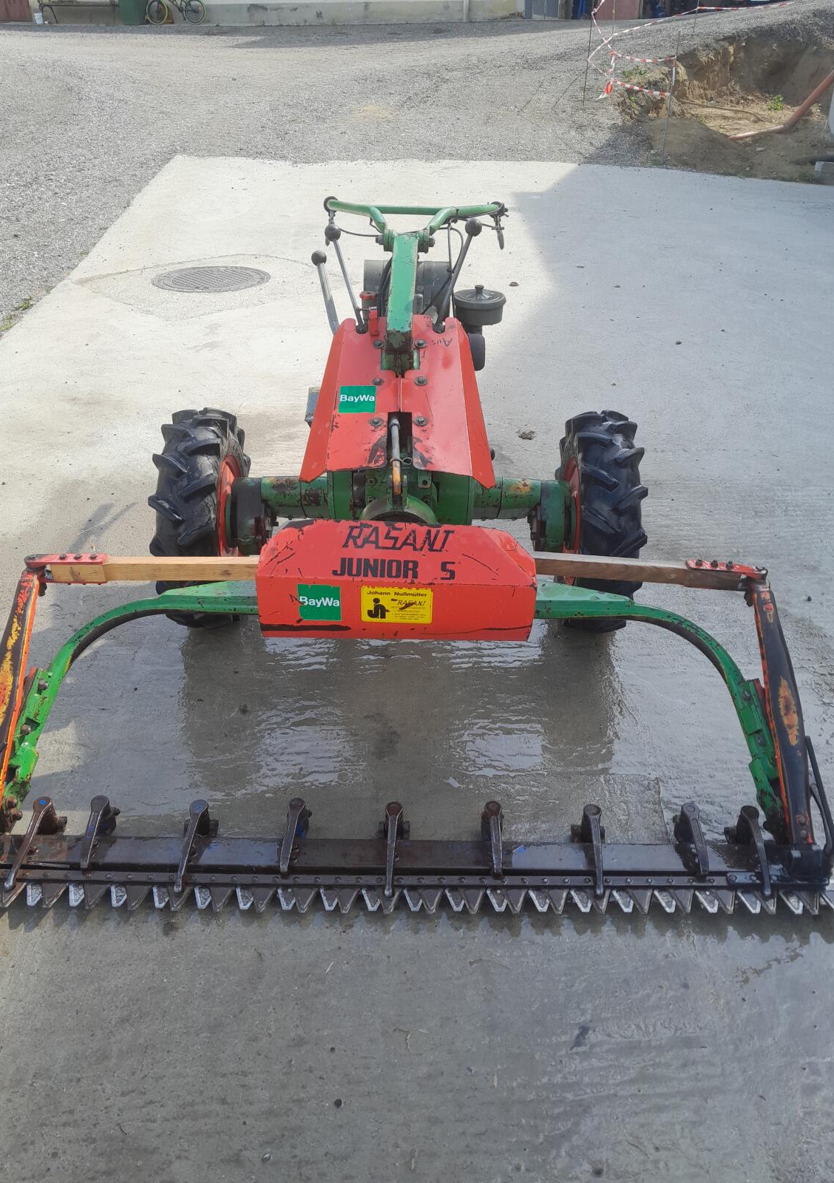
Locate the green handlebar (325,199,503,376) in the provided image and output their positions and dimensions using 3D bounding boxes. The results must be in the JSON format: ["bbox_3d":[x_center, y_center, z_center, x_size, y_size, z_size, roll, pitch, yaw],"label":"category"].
[{"bbox_3d":[-0.008,-0.879,2.415,0.530,0.280,0.840,0,36,1],"label":"green handlebar"}]

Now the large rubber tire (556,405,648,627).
[{"bbox_3d":[0.468,-0.182,2.361,0.150,0.583,0.583,1,31,0],"label":"large rubber tire"}]

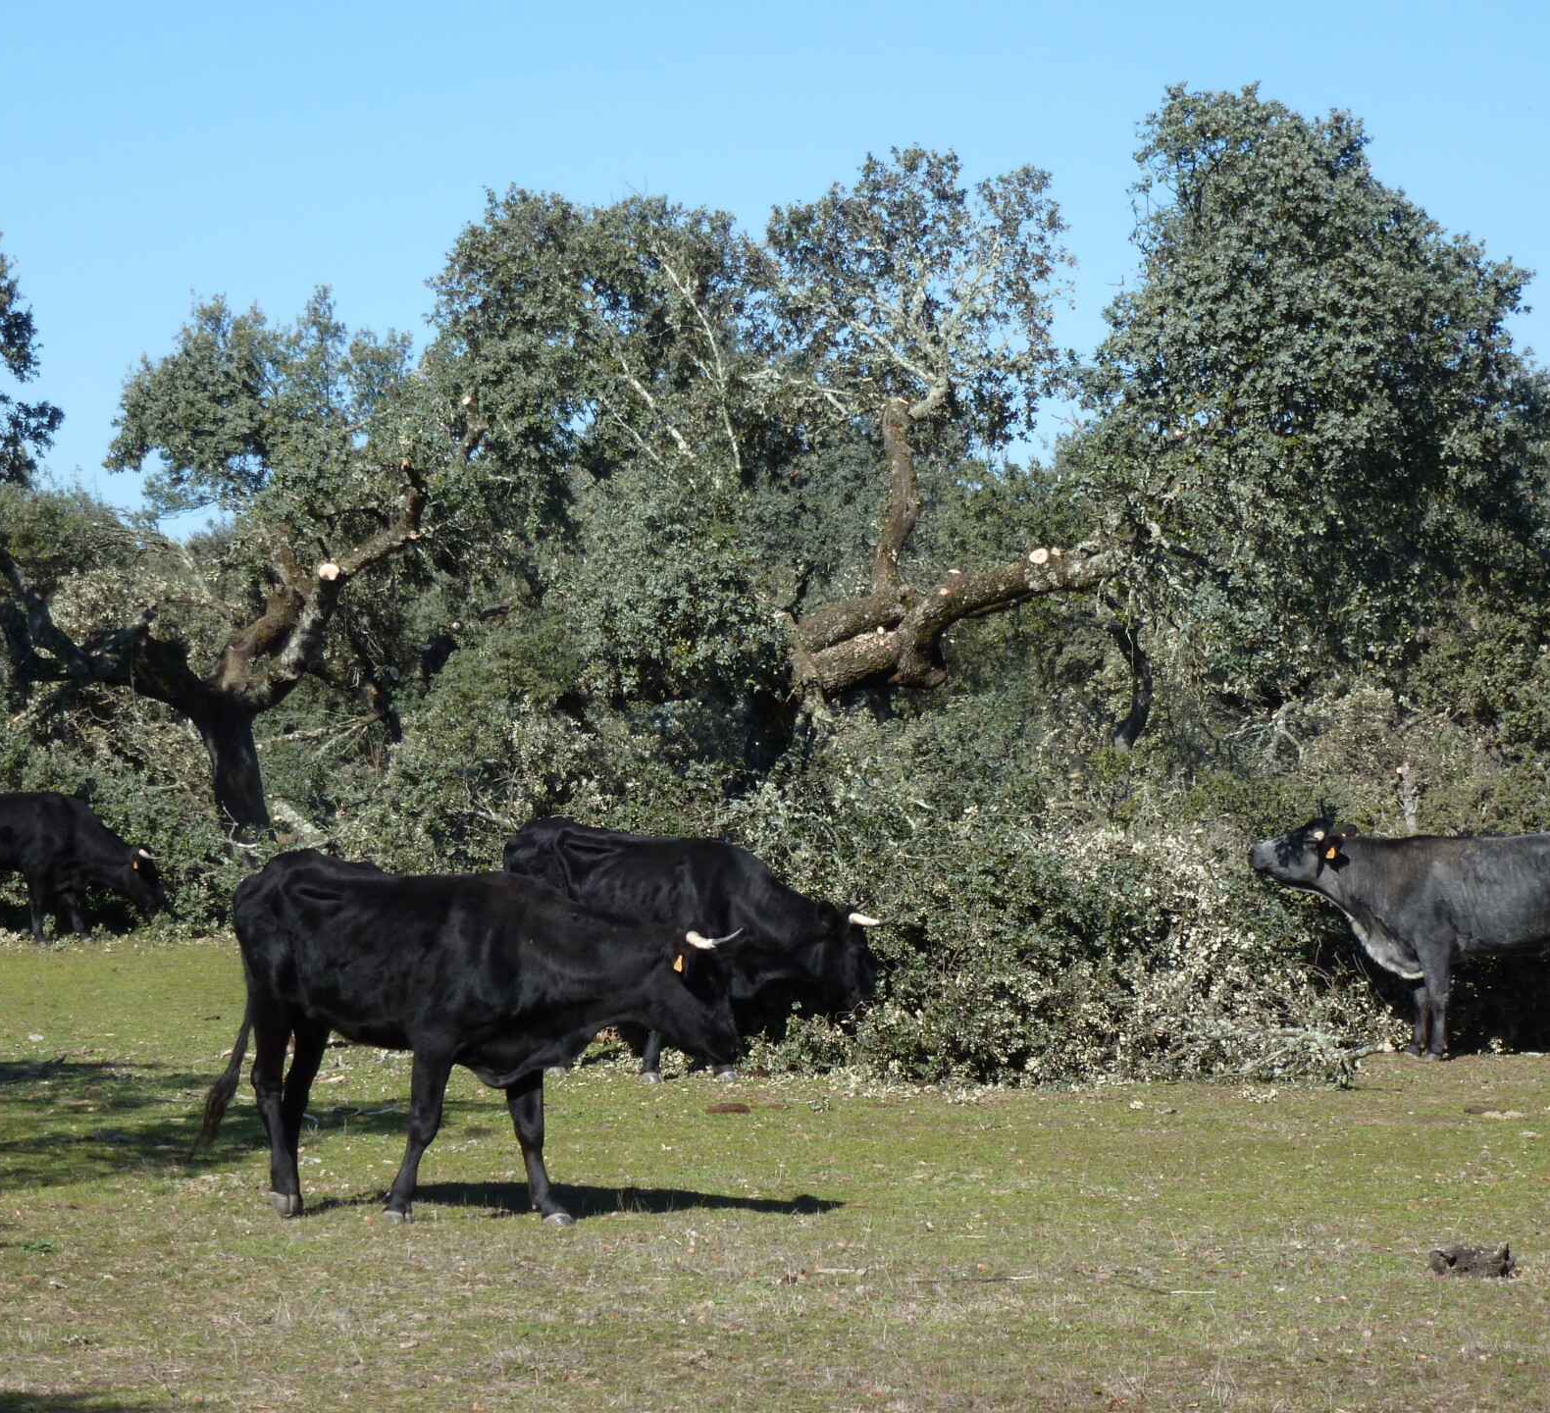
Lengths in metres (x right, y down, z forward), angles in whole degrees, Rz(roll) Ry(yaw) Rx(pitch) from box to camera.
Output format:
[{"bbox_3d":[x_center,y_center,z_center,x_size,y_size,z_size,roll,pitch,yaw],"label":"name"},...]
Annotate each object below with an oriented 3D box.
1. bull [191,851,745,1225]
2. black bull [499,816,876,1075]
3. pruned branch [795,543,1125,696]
[{"bbox_3d":[-1.090,1.171,20.100,2.182,1.312,0.600,0,0,33],"label":"bull"},{"bbox_3d":[-0.416,1.220,28.600,2.014,1.331,0.580,0,0,25],"label":"black bull"},{"bbox_3d":[1.245,-0.588,38.000,2.179,1.007,0.800,0,0,0],"label":"pruned branch"}]

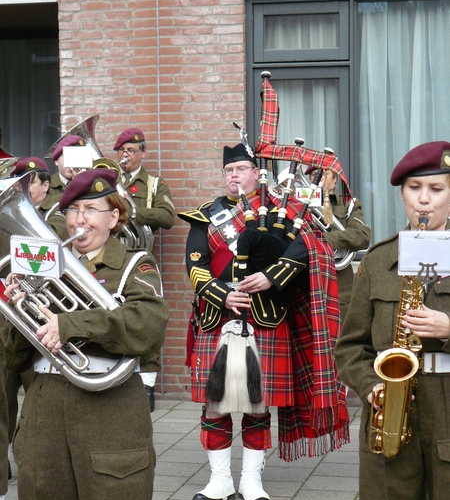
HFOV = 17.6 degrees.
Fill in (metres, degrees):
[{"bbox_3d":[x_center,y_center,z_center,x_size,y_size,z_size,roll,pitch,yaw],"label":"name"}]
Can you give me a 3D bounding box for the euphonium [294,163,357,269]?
[{"bbox_3d":[0.556,-0.185,8.300,0.340,0.660,0.320,-38,3,14],"label":"euphonium"}]

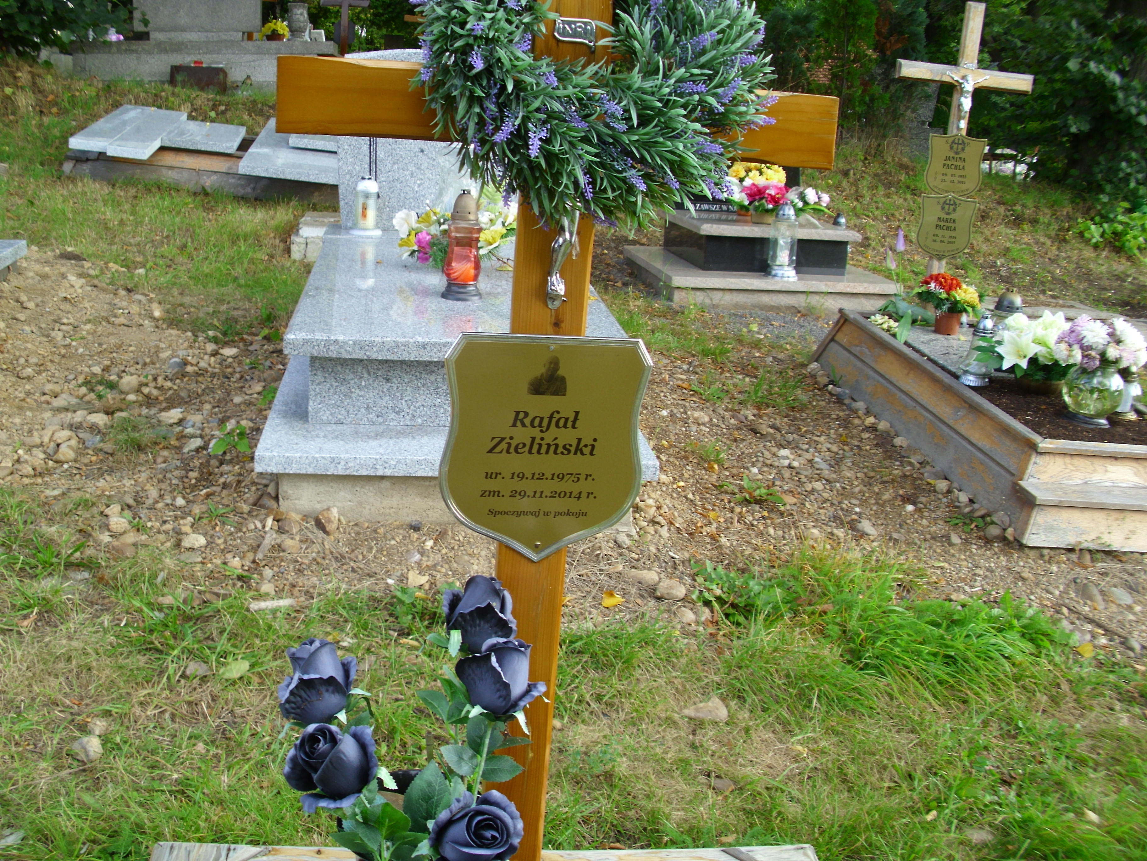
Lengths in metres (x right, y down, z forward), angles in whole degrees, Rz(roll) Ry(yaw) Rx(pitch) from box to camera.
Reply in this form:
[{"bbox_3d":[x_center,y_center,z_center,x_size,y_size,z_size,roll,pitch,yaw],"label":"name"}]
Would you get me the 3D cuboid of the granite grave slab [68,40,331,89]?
[{"bbox_3d":[-2.840,-2.946,9.345,1.877,0.337,1.600,-1,18,-8],"label":"granite grave slab"}]

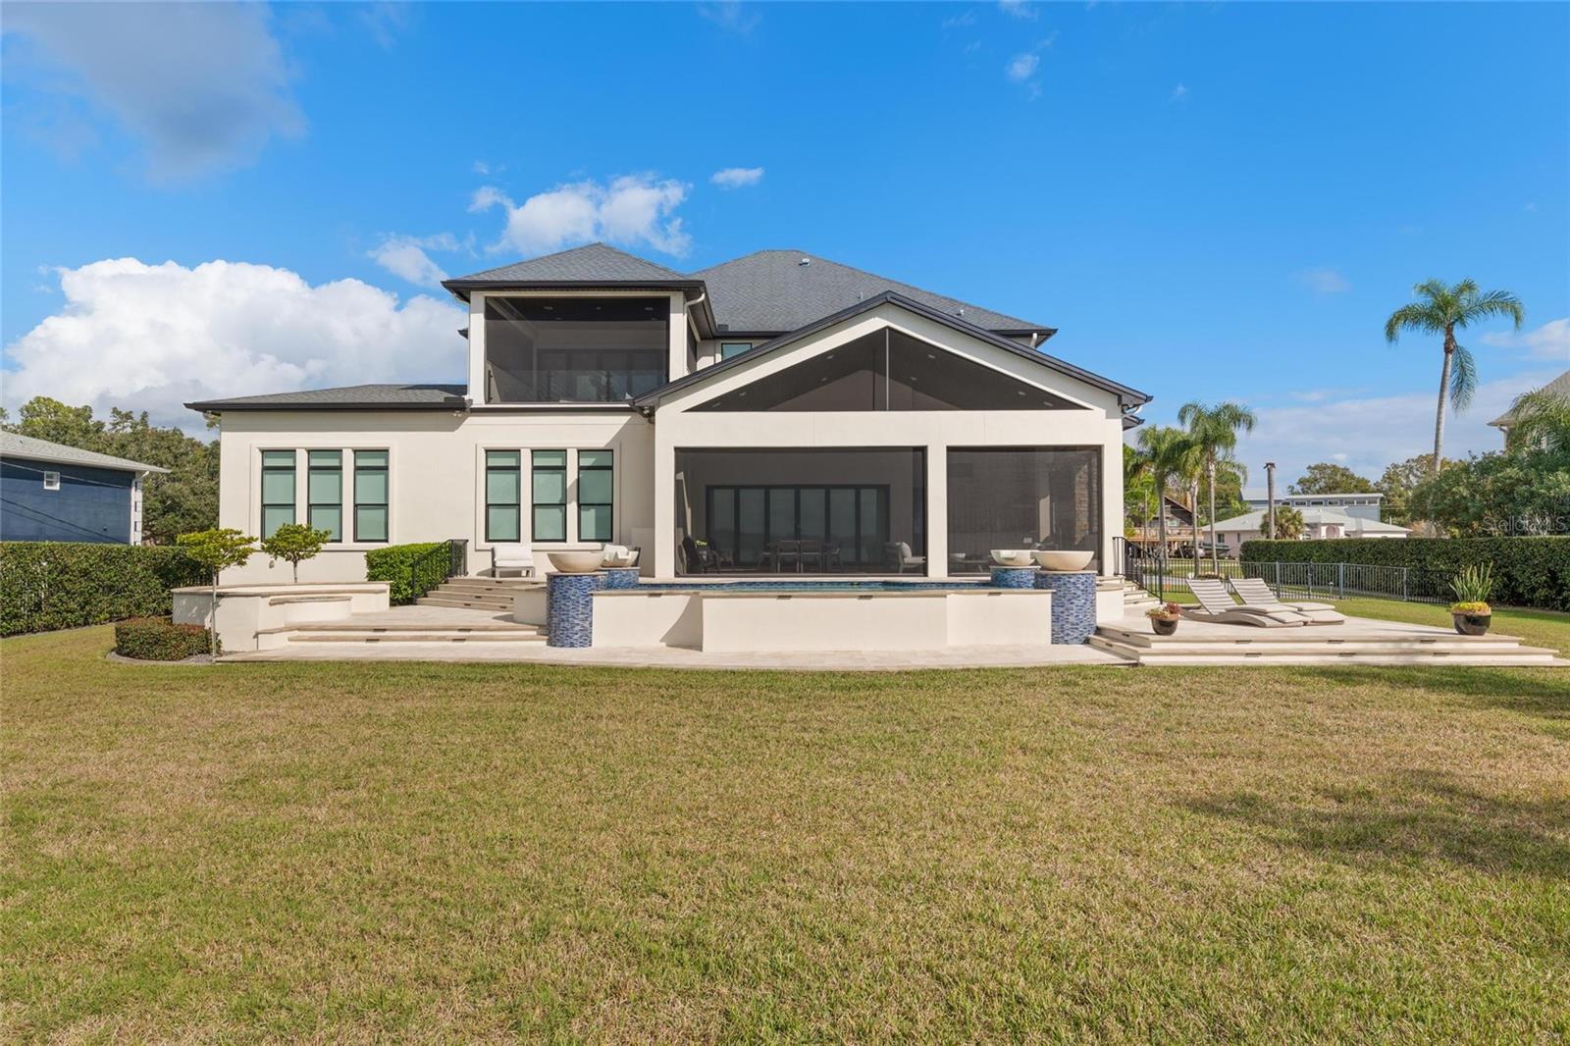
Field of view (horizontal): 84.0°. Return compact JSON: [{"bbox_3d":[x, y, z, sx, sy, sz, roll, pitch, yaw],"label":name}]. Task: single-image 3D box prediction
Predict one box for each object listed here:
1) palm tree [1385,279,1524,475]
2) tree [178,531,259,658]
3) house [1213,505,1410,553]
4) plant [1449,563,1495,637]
[{"bbox_3d":[25.100,-3.544,32.960,4.400,11.900,4.300,0,-1,0],"label":"palm tree"},{"bbox_3d":[-9.590,1.160,14.735,1.220,2.170,1.180,0,-1,0],"label":"tree"},{"bbox_3d":[52.043,0.831,86.926,14.400,5.143,10.800,0,-1,0],"label":"house"},{"bbox_3d":[10.855,1.173,13.765,0.699,1.146,0.699,0,-1,0],"label":"plant"}]

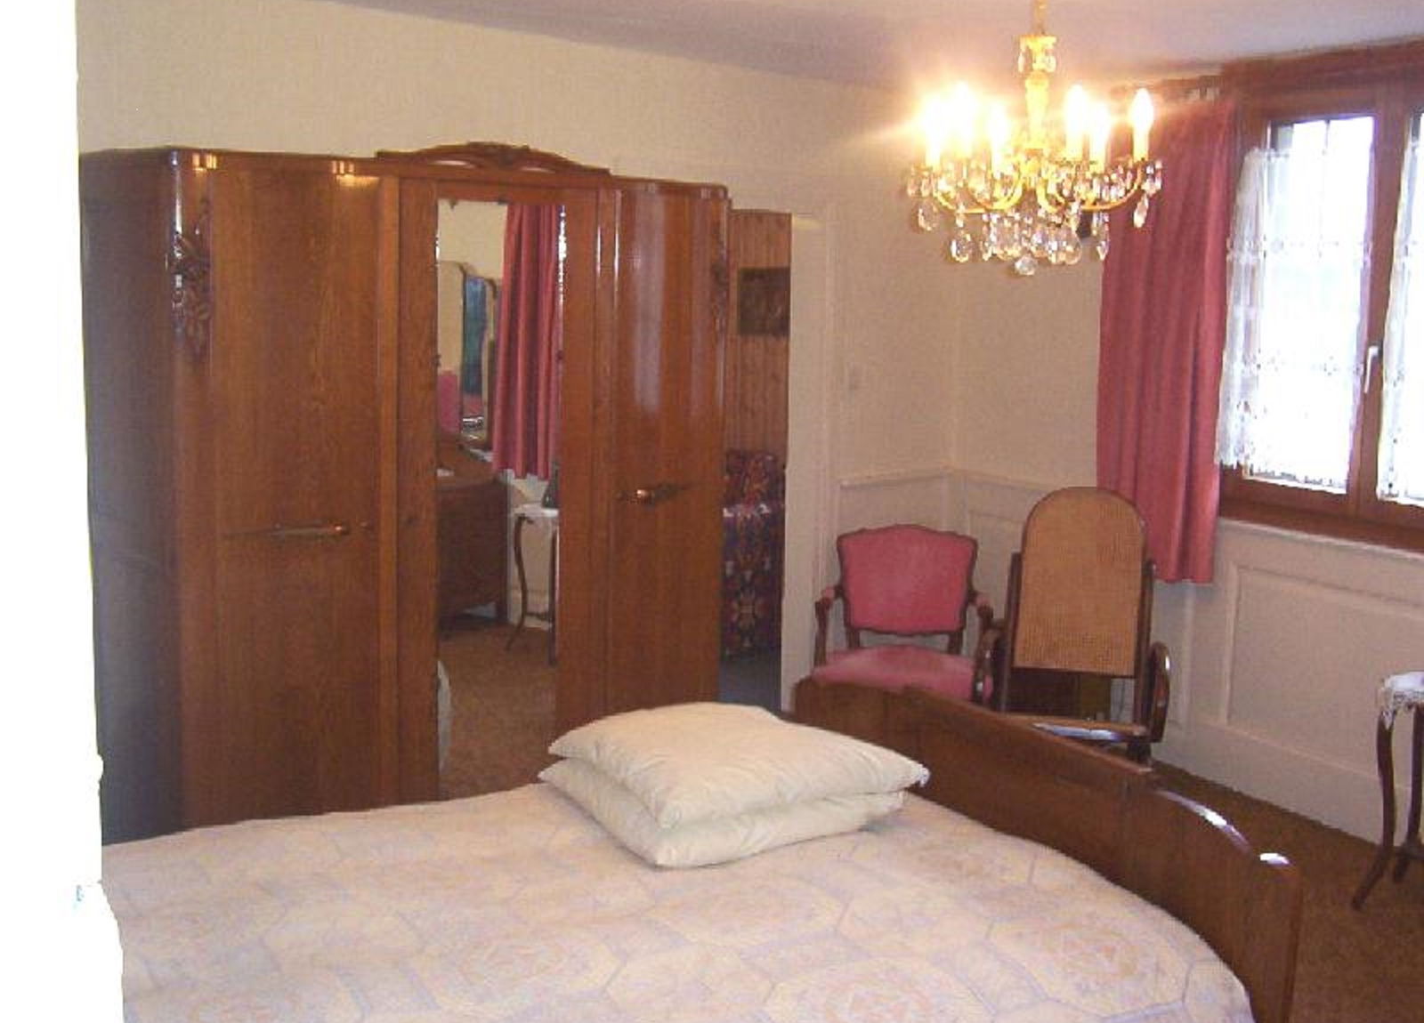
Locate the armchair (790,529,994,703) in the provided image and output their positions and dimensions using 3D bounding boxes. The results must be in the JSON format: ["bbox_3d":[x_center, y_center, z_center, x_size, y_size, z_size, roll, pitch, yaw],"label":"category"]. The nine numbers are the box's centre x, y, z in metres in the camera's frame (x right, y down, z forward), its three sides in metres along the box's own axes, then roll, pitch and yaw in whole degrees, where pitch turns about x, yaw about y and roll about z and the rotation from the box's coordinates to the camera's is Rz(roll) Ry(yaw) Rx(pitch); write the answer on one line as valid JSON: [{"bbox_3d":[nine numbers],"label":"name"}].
[{"bbox_3d":[0.613,0.524,4.885,0.600,0.885,0.600,3,9,8],"label":"armchair"}]

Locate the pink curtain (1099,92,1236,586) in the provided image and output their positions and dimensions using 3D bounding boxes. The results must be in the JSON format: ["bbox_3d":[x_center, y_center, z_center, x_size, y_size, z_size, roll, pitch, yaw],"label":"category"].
[{"bbox_3d":[1.565,-0.588,5.167,0.120,1.605,0.506,-4,11,-31],"label":"pink curtain"}]

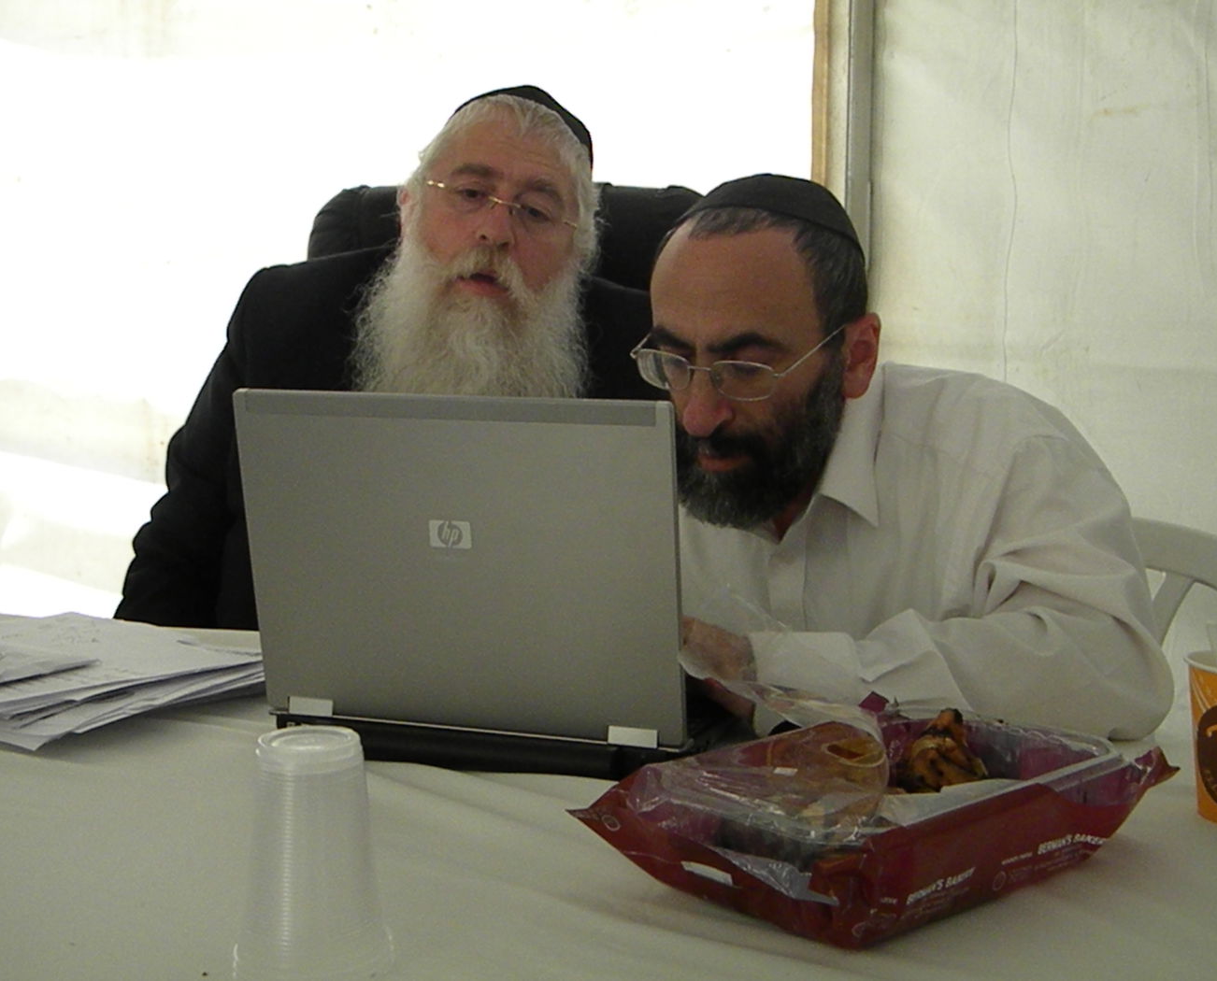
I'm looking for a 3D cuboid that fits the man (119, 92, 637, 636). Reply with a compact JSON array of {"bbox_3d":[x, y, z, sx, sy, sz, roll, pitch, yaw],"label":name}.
[{"bbox_3d":[-0.141,0.216,1.518,0.640,1.240,0.800,-1,7,-7],"label":"man"}]

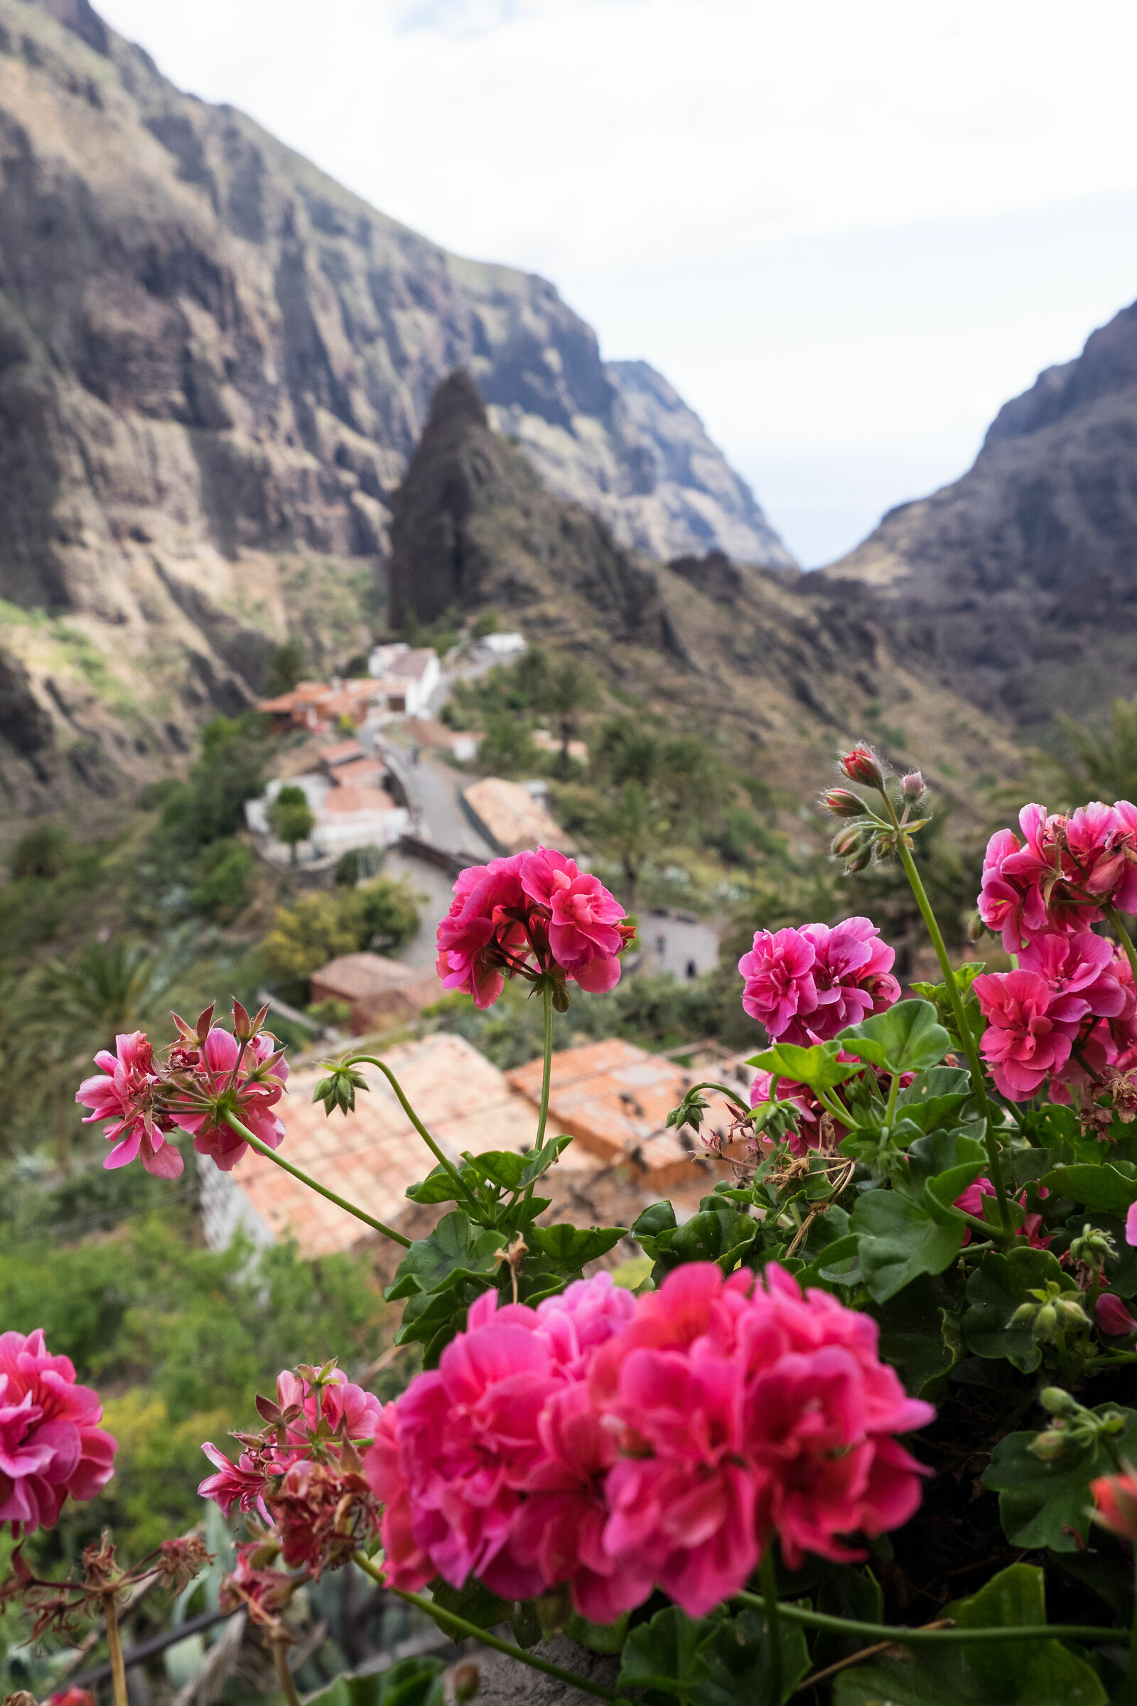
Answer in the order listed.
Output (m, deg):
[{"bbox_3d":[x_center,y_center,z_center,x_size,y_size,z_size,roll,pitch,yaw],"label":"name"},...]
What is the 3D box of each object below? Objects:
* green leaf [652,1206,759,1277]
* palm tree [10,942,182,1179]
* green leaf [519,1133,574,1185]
[{"bbox_3d":[0.060,0.169,0.560,0.045,0.027,0.034,0,17,0],"label":"green leaf"},{"bbox_3d":[-16.555,7.055,45.000,6.000,7.600,6.000,0,17,0],"label":"palm tree"},{"bbox_3d":[-0.008,0.113,0.470,0.020,0.018,0.018,0,18,0],"label":"green leaf"}]

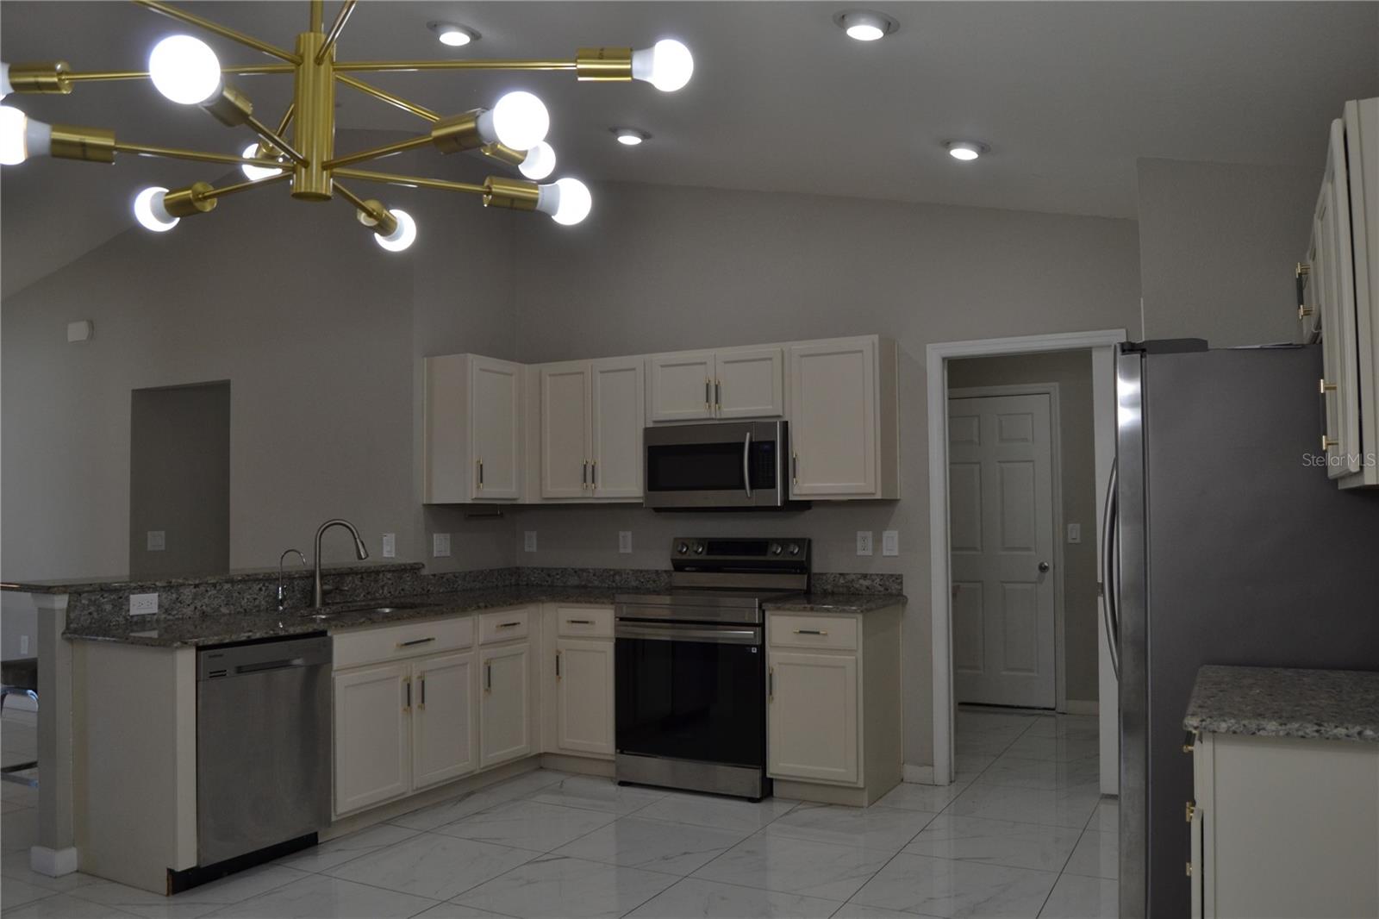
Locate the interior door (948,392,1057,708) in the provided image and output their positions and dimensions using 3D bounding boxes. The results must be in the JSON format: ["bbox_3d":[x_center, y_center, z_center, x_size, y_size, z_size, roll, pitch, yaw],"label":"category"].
[{"bbox_3d":[2.014,0.621,6.867,0.792,2.050,0.040,-2,-4,27],"label":"interior door"}]

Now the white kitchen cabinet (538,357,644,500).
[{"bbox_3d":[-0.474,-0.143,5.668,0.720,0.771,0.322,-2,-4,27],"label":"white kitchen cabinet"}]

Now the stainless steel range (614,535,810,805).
[{"bbox_3d":[0.131,0.983,5.080,0.760,1.170,0.680,-2,-4,27],"label":"stainless steel range"}]

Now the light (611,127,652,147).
[{"bbox_3d":[-0.274,-1.483,4.791,0.195,0.055,0.195,12,3,27],"label":"light"}]

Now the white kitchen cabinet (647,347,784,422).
[{"bbox_3d":[0.195,-0.359,5.334,0.782,0.389,0.322,-2,-4,27],"label":"white kitchen cabinet"}]

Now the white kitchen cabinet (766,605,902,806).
[{"bbox_3d":[0.688,1.115,4.824,0.453,0.860,0.630,-2,-4,27],"label":"white kitchen cabinet"}]

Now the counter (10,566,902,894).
[{"bbox_3d":[-0.786,1.009,4.403,2.770,1.045,2.750,-2,-4,27],"label":"counter"}]

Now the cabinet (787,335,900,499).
[{"bbox_3d":[0.748,-0.189,5.038,0.463,0.771,0.322,-2,-4,27],"label":"cabinet"}]

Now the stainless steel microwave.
[{"bbox_3d":[0.195,0.040,5.256,0.760,0.407,0.420,-2,-4,27],"label":"stainless steel microwave"}]

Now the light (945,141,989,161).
[{"bbox_3d":[1.084,-1.197,4.057,0.195,0.055,0.195,12,3,27],"label":"light"}]

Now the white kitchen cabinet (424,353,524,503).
[{"bbox_3d":[-1.132,-0.144,5.573,0.322,0.771,0.520,-2,-4,27],"label":"white kitchen cabinet"}]

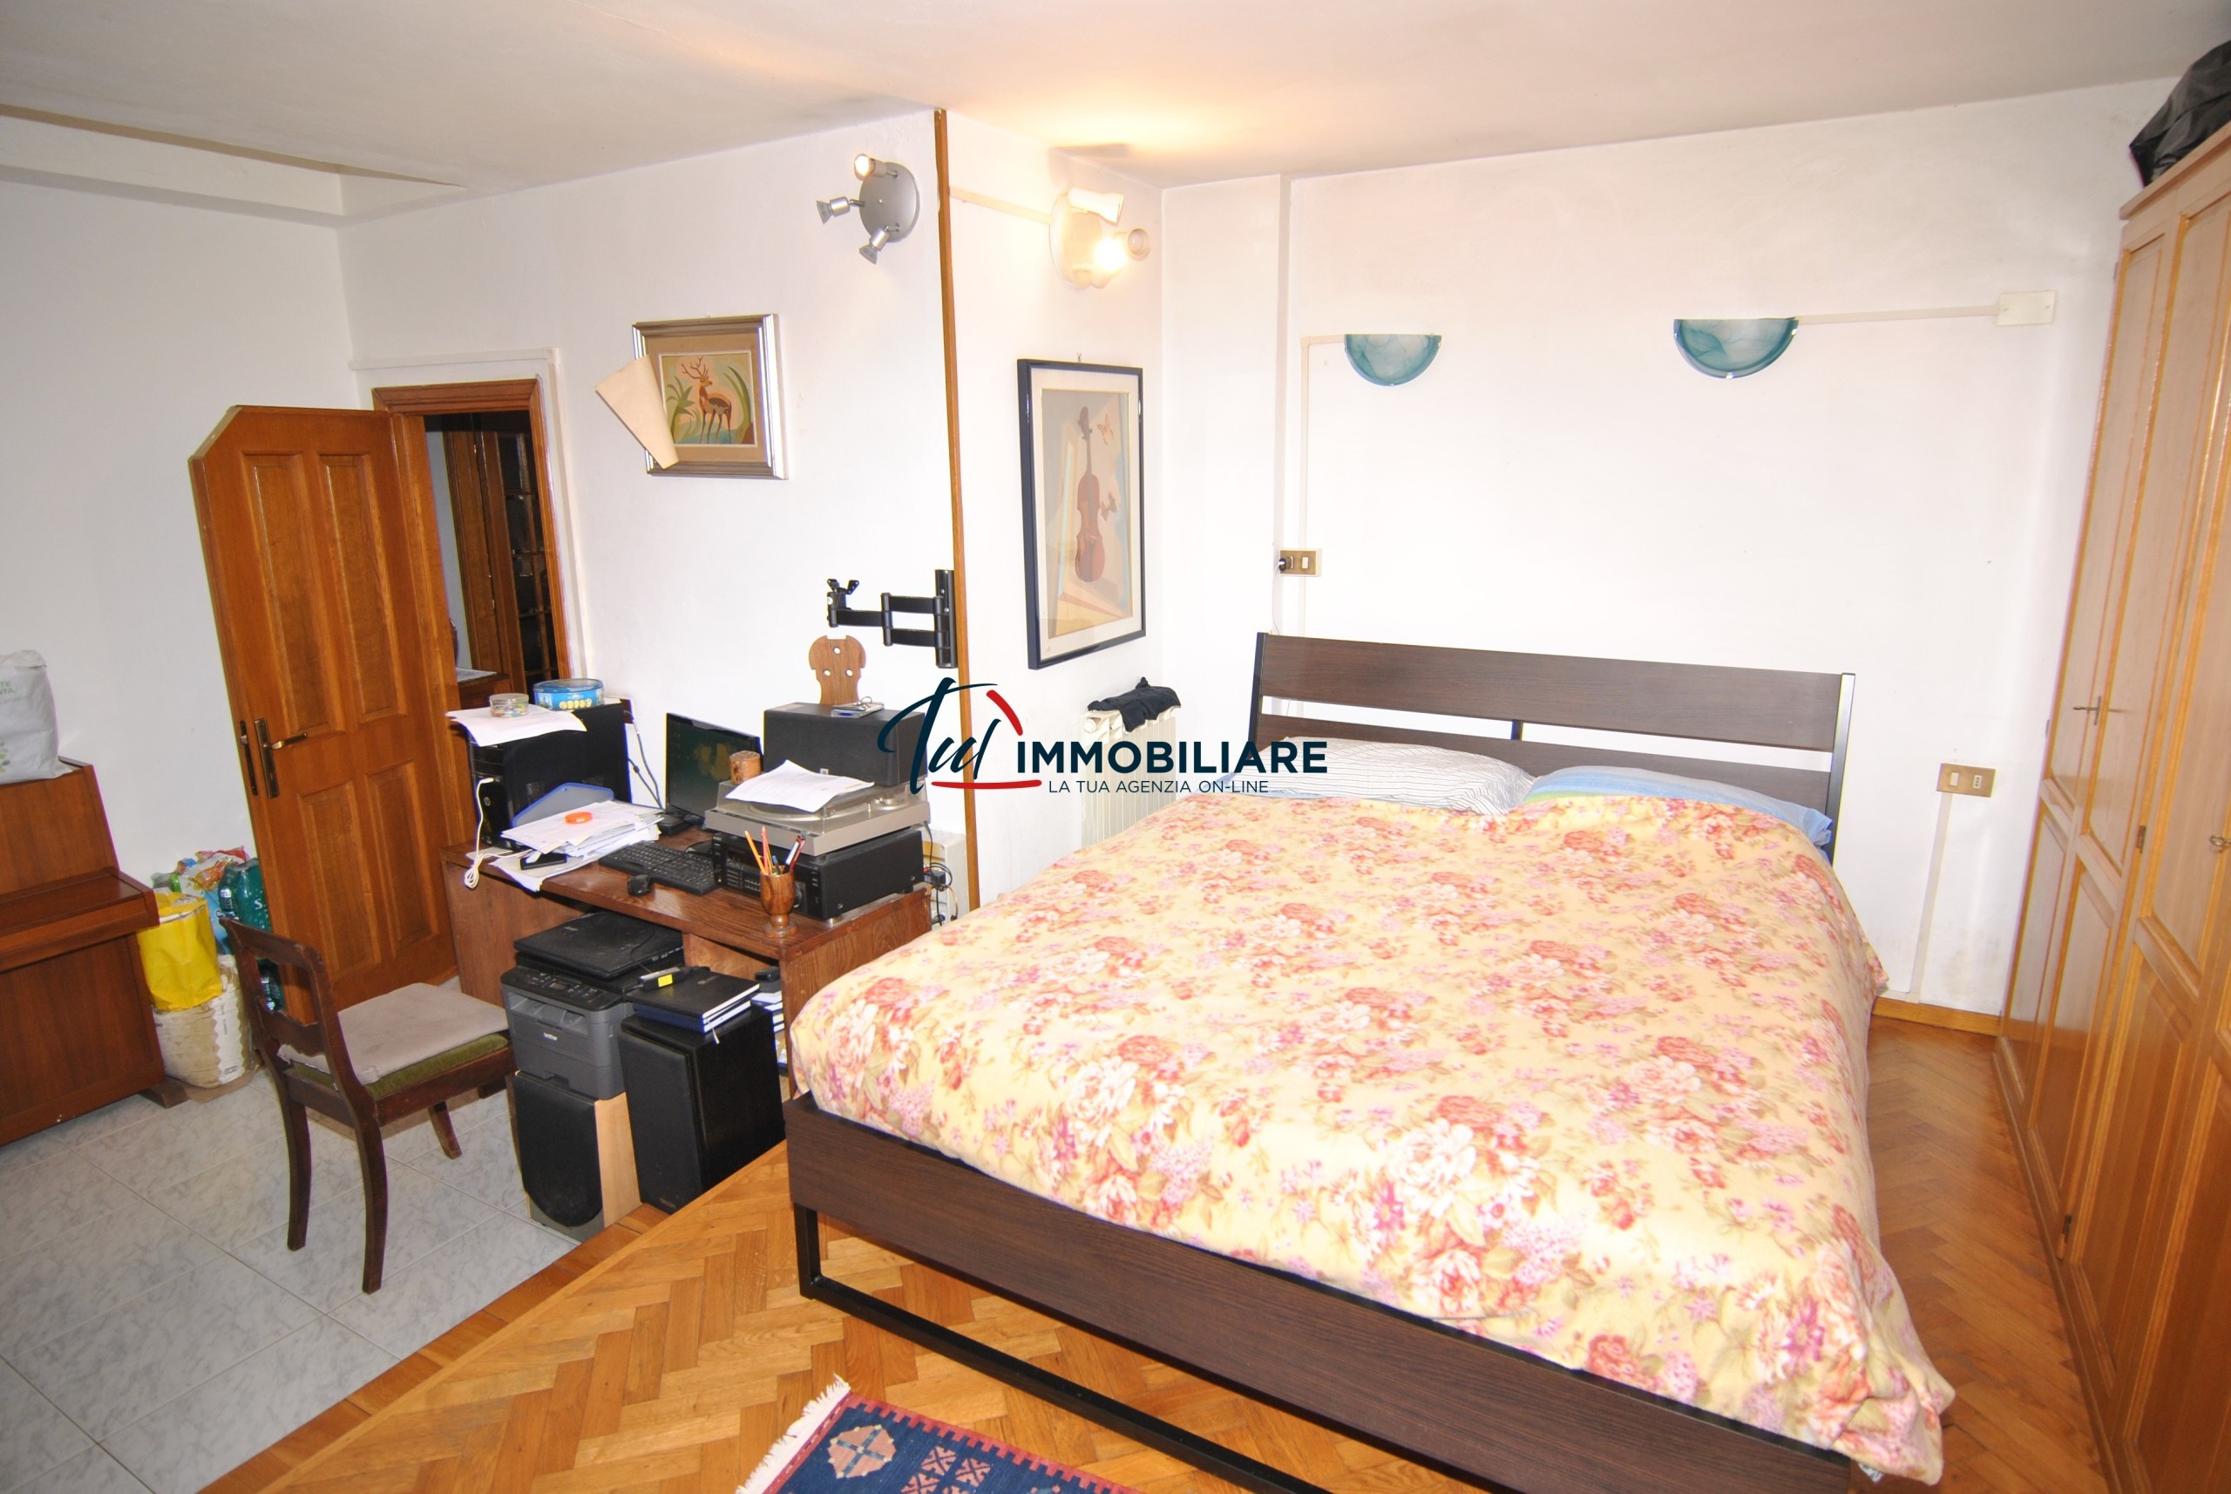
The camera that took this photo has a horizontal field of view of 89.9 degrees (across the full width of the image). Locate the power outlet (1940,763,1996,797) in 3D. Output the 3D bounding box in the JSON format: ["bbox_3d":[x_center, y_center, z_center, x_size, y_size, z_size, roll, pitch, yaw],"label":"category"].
[{"bbox_3d":[2.294,0.094,3.002,0.120,0.079,0.012,8,17,30],"label":"power outlet"}]

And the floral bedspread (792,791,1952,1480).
[{"bbox_3d":[0.601,0.521,2.437,1.810,0.350,1.920,8,17,30],"label":"floral bedspread"}]

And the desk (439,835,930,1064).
[{"bbox_3d":[-1.285,0.705,3.374,1.430,0.730,0.520,7,16,27],"label":"desk"}]

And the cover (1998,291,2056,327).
[{"bbox_3d":[2.230,-1.073,2.727,0.112,0.075,0.018,8,17,30],"label":"cover"}]

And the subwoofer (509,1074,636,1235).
[{"bbox_3d":[-1.260,0.985,2.868,0.335,0.440,0.340,8,17,30],"label":"subwoofer"}]

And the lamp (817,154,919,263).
[{"bbox_3d":[-0.631,-1.380,2.844,0.215,0.235,0.140,8,17,30],"label":"lamp"}]

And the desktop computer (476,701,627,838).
[{"bbox_3d":[-1.826,0.074,3.634,0.185,0.385,0.460,6,16,24],"label":"desktop computer"}]

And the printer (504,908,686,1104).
[{"bbox_3d":[-1.210,0.630,2.780,0.390,0.285,0.390,8,17,30],"label":"printer"}]

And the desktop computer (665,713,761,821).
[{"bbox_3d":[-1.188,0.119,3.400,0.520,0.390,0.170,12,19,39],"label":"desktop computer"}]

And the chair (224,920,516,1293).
[{"bbox_3d":[-1.782,0.785,2.780,0.460,0.880,0.500,8,17,30],"label":"chair"}]

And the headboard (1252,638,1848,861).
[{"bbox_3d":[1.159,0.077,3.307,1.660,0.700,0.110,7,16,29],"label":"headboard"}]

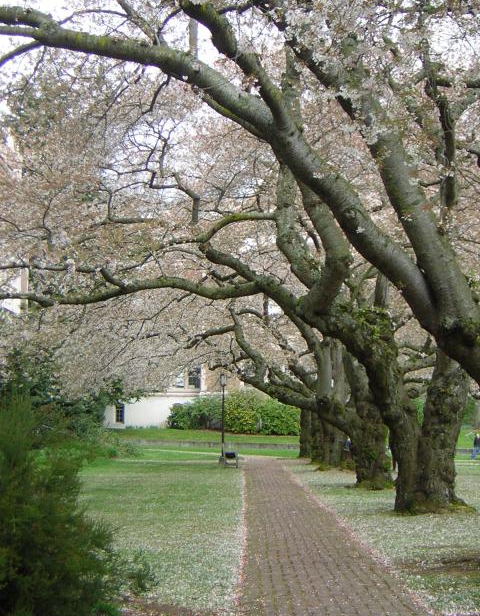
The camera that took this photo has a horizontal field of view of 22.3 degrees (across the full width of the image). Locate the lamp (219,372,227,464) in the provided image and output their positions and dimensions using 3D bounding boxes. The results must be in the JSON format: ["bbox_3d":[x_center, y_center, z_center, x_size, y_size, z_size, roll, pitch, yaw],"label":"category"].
[{"bbox_3d":[-0.904,5.879,65.000,0.420,4.758,0.420,0,-6,1],"label":"lamp"}]

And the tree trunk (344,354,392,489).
[{"bbox_3d":[4.612,4.083,43.800,1.600,4.740,1.400,0,-6,1],"label":"tree trunk"}]

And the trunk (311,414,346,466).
[{"bbox_3d":[4.641,6.968,64.500,1.600,2.851,1.400,0,-6,1],"label":"trunk"}]

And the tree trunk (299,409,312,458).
[{"bbox_3d":[4.023,7.709,75.000,0.870,3.035,0.870,0,-6,1],"label":"tree trunk"}]

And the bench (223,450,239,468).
[{"bbox_3d":[-0.455,7.742,62.300,0.720,0.844,1.600,0,-6,0],"label":"bench"}]

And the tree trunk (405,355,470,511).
[{"bbox_3d":[5.326,3.291,32.800,1.500,4.210,1.350,0,-6,1],"label":"tree trunk"}]

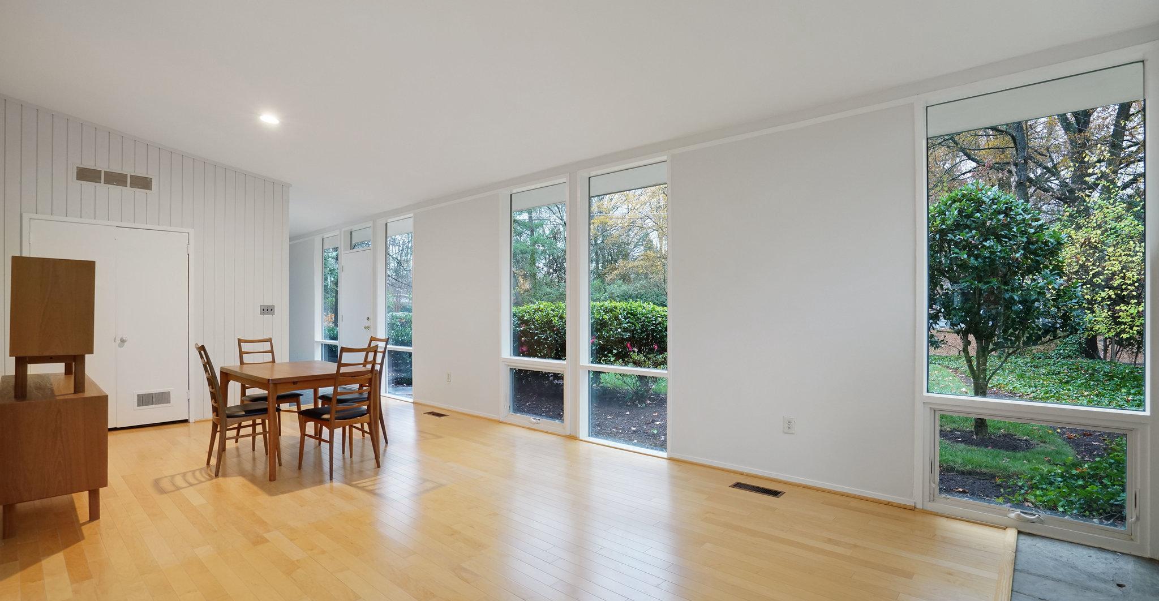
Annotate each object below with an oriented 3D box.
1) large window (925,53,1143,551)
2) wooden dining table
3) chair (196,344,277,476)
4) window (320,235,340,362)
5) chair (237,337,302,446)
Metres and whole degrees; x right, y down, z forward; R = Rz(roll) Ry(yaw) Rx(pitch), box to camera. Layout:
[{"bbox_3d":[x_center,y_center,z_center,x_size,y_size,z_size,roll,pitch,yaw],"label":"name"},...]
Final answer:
[{"bbox_3d":[2.502,0.027,2.912,0.935,2.460,0.140,0,0,40],"label":"large window"},{"bbox_3d":[-2.404,0.947,4.402,1.165,0.730,0.800,0,0,40],"label":"wooden dining table"},{"bbox_3d":[-2.698,0.826,4.065,0.520,0.970,0.470,0,0,-43],"label":"chair"},{"bbox_3d":[-4.006,0.111,8.320,0.870,2.410,0.120,0,0,40],"label":"window"},{"bbox_3d":[-2.905,0.830,4.779,0.530,0.970,0.470,0,0,40],"label":"chair"}]

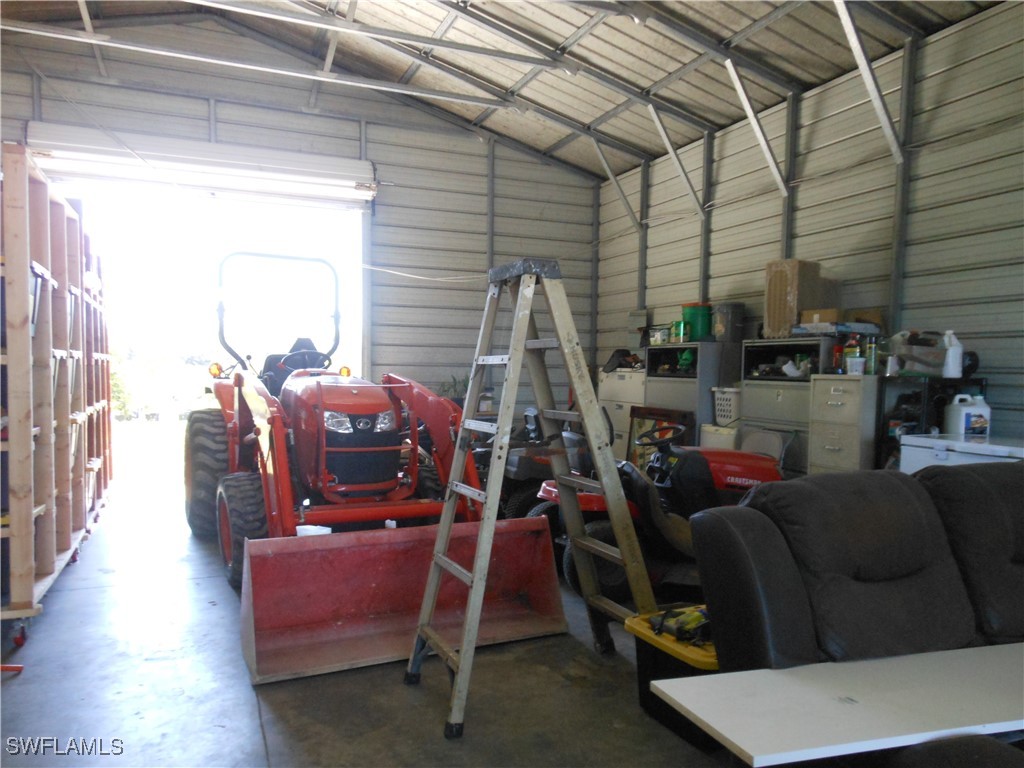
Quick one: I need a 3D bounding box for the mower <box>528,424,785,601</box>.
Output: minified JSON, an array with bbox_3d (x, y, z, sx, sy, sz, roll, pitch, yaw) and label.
[{"bbox_3d":[0.904,0.753,4.912,1.700,1.020,1.020,0,1,-23],"label":"mower"}]

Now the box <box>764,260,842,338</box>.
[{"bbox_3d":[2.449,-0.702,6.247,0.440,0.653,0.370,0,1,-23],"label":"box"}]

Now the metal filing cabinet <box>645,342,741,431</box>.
[{"bbox_3d":[1.834,0.401,7.635,0.470,1.622,0.905,0,1,-23],"label":"metal filing cabinet"}]

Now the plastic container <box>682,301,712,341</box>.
[{"bbox_3d":[1.871,-0.599,7.458,0.305,0.375,0.305,0,1,-23],"label":"plastic container"}]

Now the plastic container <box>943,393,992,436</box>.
[{"bbox_3d":[3.123,0.216,5.070,0.255,0.280,0.165,0,1,-7],"label":"plastic container"}]

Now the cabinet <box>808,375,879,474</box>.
[{"bbox_3d":[2.676,0.602,5.563,0.670,1.322,0.455,0,1,-23],"label":"cabinet"}]

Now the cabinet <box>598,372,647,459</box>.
[{"bbox_3d":[1.442,0.512,8.539,0.470,1.355,1.030,0,1,-23],"label":"cabinet"}]

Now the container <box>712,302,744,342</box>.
[{"bbox_3d":[2.145,-0.600,7.327,0.315,0.385,0.315,0,1,-23],"label":"container"}]

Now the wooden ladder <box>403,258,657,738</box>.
[{"bbox_3d":[0.097,0.404,3.126,1.050,1.780,0.520,0,1,-23],"label":"wooden ladder"}]

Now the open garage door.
[{"bbox_3d":[-3.182,-2.335,7.949,3.440,0.500,0.460,0,1,-23],"label":"open garage door"}]

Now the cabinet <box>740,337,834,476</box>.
[{"bbox_3d":[2.432,0.439,6.252,0.470,1.615,0.890,0,1,-23],"label":"cabinet"}]

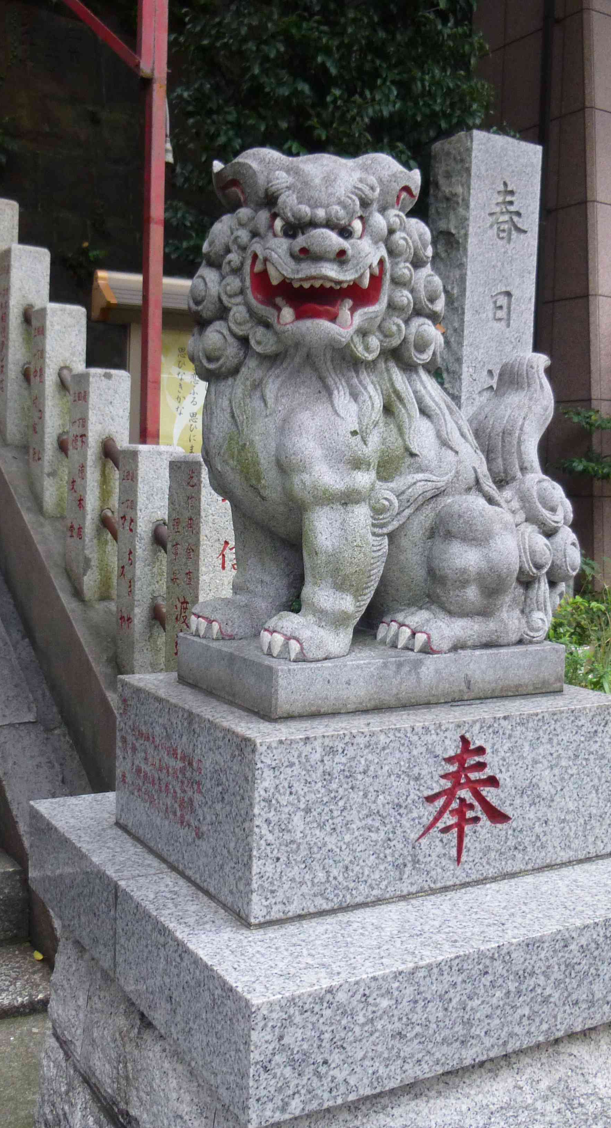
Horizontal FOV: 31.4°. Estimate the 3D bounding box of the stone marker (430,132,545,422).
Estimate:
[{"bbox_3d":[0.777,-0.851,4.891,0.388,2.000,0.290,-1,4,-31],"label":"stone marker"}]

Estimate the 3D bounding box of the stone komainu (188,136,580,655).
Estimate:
[{"bbox_3d":[0.201,-0.304,2.167,0.824,0.923,0.461,-1,4,-31],"label":"stone komainu"}]

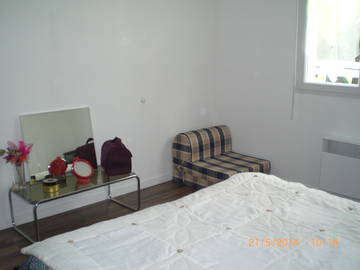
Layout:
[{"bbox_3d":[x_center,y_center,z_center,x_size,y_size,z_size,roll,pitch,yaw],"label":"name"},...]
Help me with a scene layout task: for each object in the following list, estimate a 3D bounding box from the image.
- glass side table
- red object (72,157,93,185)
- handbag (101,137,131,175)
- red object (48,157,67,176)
[{"bbox_3d":[-0.966,0.626,3.743,1.057,0.382,0.550,-11,15,-42],"label":"glass side table"},{"bbox_3d":[-0.899,0.326,3.716,0.170,0.215,0.100,-9,14,-36],"label":"red object"},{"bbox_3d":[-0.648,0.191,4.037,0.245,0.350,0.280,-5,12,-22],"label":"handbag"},{"bbox_3d":[-1.223,0.315,3.945,0.175,0.185,0.090,-11,15,-42],"label":"red object"}]

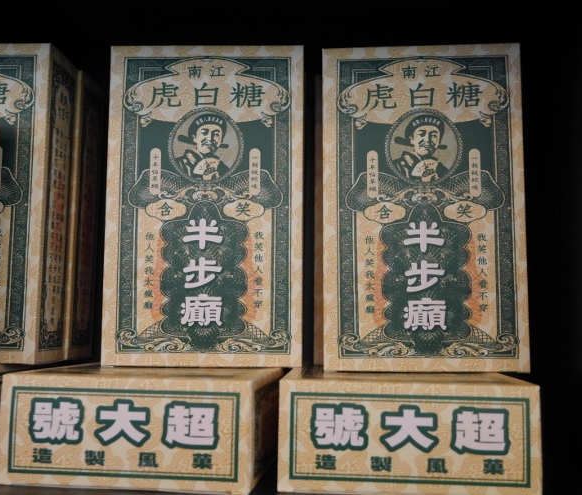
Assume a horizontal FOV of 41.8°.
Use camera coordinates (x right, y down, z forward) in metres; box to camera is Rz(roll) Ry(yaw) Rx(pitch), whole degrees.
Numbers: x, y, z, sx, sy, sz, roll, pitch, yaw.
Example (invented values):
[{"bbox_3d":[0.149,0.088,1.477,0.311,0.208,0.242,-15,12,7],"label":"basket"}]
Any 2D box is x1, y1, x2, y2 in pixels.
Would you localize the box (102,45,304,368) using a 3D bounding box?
[{"bbox_3d":[-0.056,-0.026,0.529,0.130,0.213,0.055,0,-6,2],"label":"box"}]

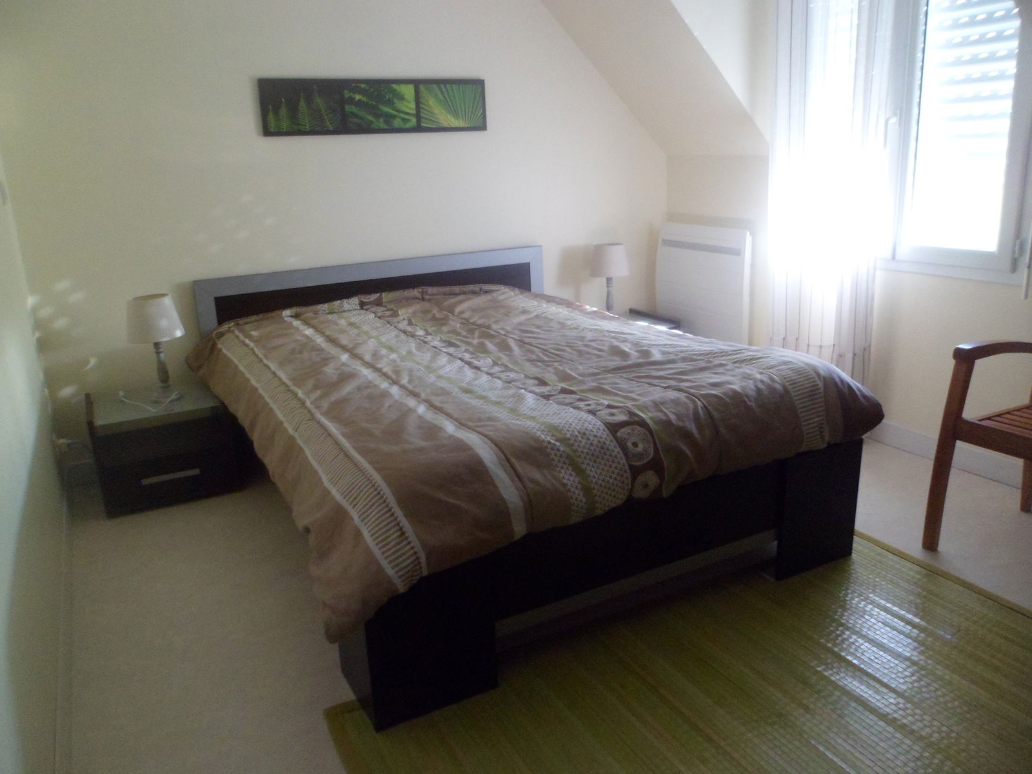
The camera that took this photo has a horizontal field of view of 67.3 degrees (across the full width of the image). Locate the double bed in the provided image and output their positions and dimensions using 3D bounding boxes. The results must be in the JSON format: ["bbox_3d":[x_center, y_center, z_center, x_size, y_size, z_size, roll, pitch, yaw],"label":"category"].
[{"bbox_3d":[-0.123,0.034,2.752,1.665,0.733,2.023,-11,19,-26],"label":"double bed"}]

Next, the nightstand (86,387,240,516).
[{"bbox_3d":[-1.355,0.203,2.978,0.450,0.361,0.425,-11,19,-26],"label":"nightstand"}]

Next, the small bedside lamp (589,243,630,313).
[{"bbox_3d":[0.468,-0.517,3.883,0.198,0.388,0.198,-2,17,1],"label":"small bedside lamp"}]

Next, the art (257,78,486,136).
[{"bbox_3d":[-0.582,-1.204,3.329,0.996,0.218,0.025,-11,19,-26],"label":"art"}]

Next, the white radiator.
[{"bbox_3d":[0.947,-0.495,3.960,0.103,0.632,0.620,-11,19,-26],"label":"white radiator"}]

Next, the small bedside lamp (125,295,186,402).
[{"bbox_3d":[-1.331,-0.142,2.889,0.198,0.388,0.198,-11,19,-26],"label":"small bedside lamp"}]

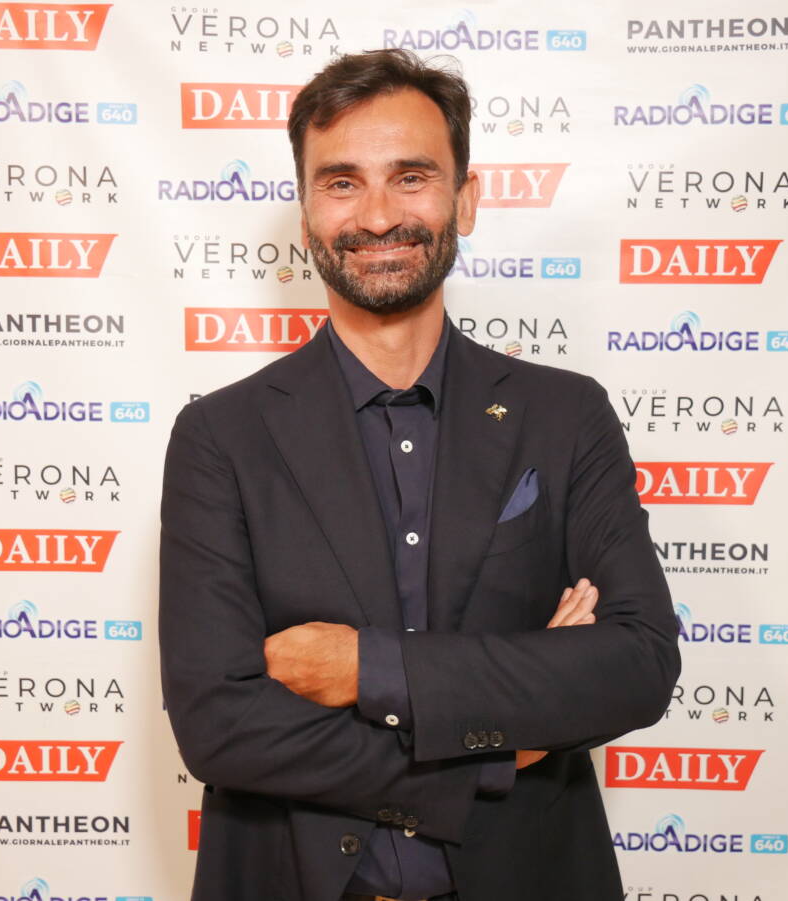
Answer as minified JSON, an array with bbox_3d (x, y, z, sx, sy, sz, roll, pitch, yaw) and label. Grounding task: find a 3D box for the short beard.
[{"bbox_3d":[-0.011,-0.183,1.220,0.146,0.103,0.098,-4,6,4],"label":"short beard"}]

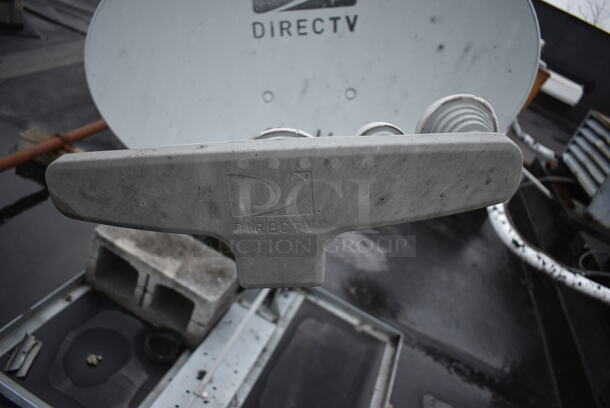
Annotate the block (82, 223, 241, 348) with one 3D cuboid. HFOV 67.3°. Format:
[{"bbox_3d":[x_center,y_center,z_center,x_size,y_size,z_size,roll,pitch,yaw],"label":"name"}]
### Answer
[{"bbox_3d":[-0.422,0.213,1.382,0.390,0.193,0.192,29,28,7],"label":"block"}]

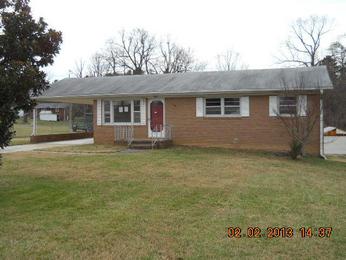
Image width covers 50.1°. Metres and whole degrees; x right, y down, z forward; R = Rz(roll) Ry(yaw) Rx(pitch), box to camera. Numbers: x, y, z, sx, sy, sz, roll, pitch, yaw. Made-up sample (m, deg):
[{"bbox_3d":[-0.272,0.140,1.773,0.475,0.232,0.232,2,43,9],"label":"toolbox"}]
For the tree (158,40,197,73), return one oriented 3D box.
[{"bbox_3d":[0.584,-5.338,48.000,5.175,12.540,5.175,0,1,0],"label":"tree"}]

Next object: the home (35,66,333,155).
[{"bbox_3d":[0.720,-1.220,23.600,16.700,4.800,8.500,0,1,19],"label":"home"}]

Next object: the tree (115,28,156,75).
[{"bbox_3d":[-4.560,-5.681,45.000,5.362,13.321,5.362,0,1,0],"label":"tree"}]

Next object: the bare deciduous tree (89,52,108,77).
[{"bbox_3d":[-10.467,-5.011,52.000,2.951,11.757,2.951,0,1,0],"label":"bare deciduous tree"}]

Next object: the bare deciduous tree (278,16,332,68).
[{"bbox_3d":[15.037,-5.876,42.000,6.434,14.008,6.434,0,1,0],"label":"bare deciduous tree"}]

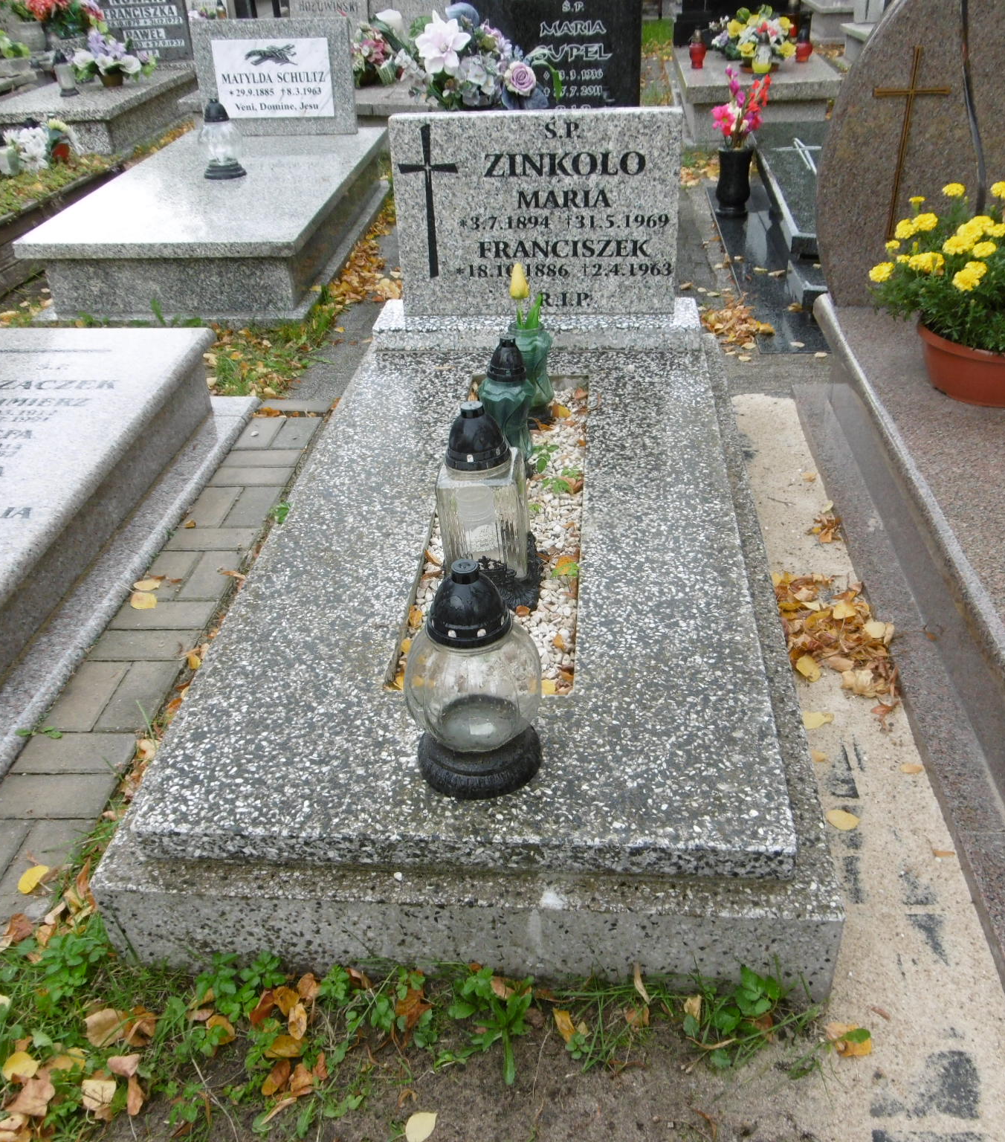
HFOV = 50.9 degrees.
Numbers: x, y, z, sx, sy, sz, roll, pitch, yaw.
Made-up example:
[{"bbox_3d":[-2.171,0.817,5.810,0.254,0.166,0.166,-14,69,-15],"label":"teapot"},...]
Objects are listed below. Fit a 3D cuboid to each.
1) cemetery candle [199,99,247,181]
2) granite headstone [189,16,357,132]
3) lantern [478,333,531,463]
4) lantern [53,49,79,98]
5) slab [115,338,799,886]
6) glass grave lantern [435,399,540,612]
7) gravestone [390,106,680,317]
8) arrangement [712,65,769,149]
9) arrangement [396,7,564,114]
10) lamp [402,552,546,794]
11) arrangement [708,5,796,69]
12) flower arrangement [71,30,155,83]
[{"bbox_3d":[-1.136,-1.753,4.274,0.180,0.281,0.180,1,33,5],"label":"cemetery candle"},{"bbox_3d":[-1.034,-2.265,4.855,0.740,0.480,0.090,3,28,10],"label":"granite headstone"},{"bbox_3d":[0.018,-0.330,2.085,0.108,0.280,0.108,0,33,6],"label":"lantern"},{"bbox_3d":[-2.567,-2.921,6.191,0.105,0.243,0.105,0,33,6],"label":"lantern"},{"bbox_3d":[0.017,-0.107,1.990,0.815,0.055,1.670,0,33,6],"label":"slab"},{"bbox_3d":[-0.024,-0.126,1.772,0.155,0.330,0.155,1,33,5],"label":"glass grave lantern"},{"bbox_3d":[0.084,-0.896,2.666,0.705,0.480,0.085,1,31,5],"label":"gravestone"},{"bbox_3d":[0.923,-1.798,4.124,0.220,0.310,0.180,0,33,6],"label":"arrangement"},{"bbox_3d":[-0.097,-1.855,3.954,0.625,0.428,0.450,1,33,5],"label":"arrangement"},{"bbox_3d":[-0.037,0.121,1.336,0.171,0.297,0.171,0,33,6],"label":"lamp"},{"bbox_3d":[1.402,-2.975,5.896,0.480,0.315,0.360,1,33,5],"label":"arrangement"},{"bbox_3d":[-2.474,-3.269,6.733,0.520,0.309,0.360,1,33,5],"label":"flower arrangement"}]

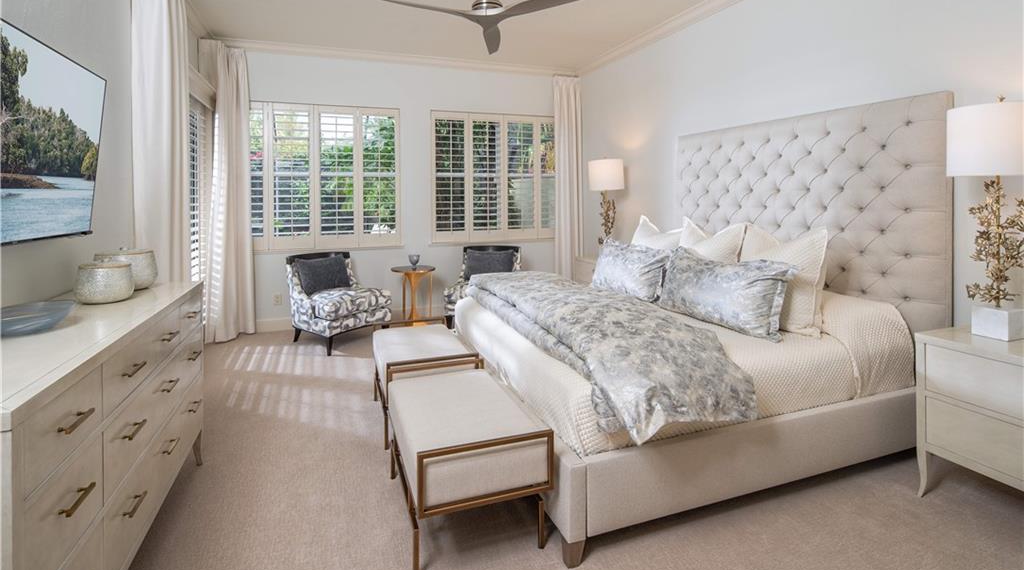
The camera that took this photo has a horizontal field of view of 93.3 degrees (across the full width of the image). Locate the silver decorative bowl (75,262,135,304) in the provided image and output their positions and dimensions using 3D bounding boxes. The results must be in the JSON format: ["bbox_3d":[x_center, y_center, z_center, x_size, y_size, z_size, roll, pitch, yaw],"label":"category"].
[{"bbox_3d":[-1.708,-0.019,2.024,0.195,0.164,0.195,-3,8,-20],"label":"silver decorative bowl"}]

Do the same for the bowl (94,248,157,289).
[{"bbox_3d":[-1.856,-0.080,2.312,0.241,0.177,0.241,-3,8,-20],"label":"bowl"}]

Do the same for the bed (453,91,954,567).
[{"bbox_3d":[0.897,-0.088,3.021,2.167,1.860,2.001,-3,10,-20],"label":"bed"}]

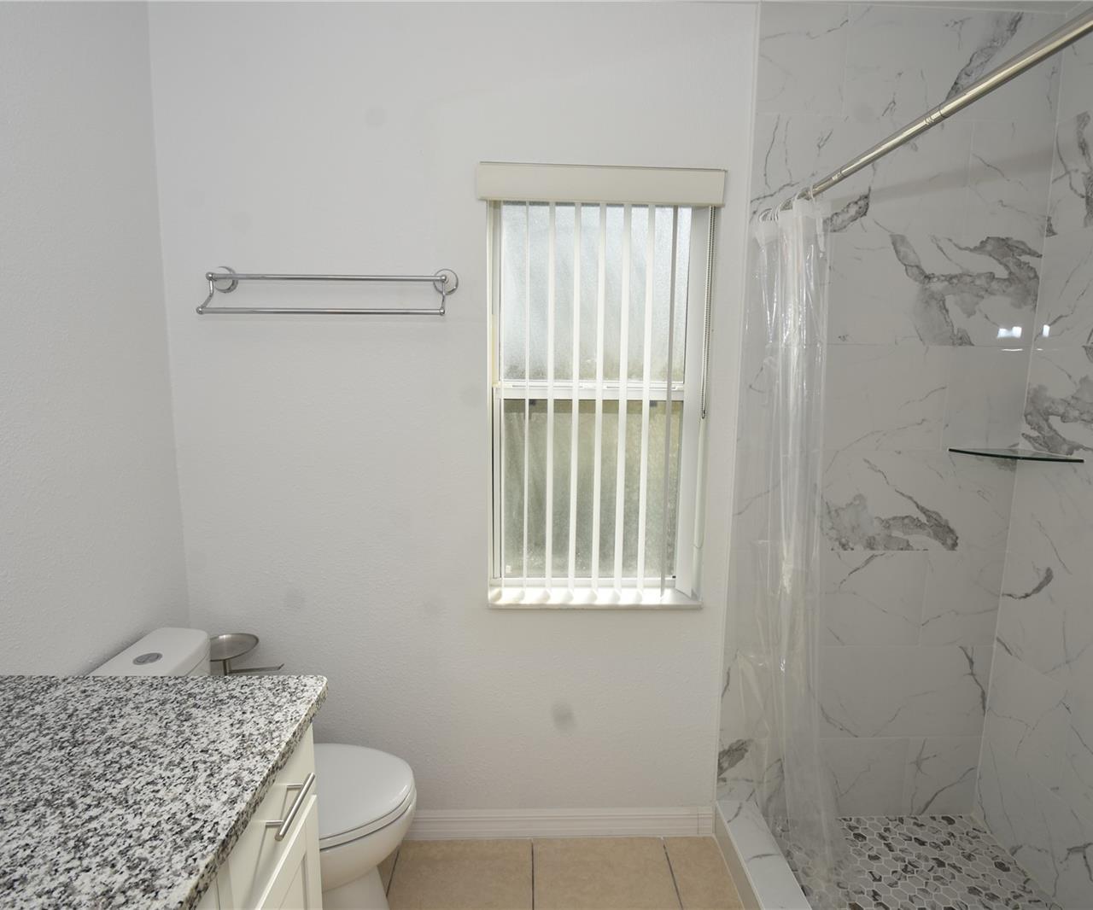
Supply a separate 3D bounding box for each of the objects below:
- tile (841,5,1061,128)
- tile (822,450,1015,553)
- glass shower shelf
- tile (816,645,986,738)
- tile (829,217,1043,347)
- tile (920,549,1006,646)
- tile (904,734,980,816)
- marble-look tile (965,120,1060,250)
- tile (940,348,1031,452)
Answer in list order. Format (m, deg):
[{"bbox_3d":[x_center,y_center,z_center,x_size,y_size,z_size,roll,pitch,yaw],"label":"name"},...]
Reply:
[{"bbox_3d":[1.106,-1.053,1.542,0.598,0.273,0.010,0,7,-2],"label":"tile"},{"bbox_3d":[1.091,0.139,1.694,0.598,0.302,0.010,0,7,-2],"label":"tile"},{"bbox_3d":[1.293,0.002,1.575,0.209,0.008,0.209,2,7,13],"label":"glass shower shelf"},{"bbox_3d":[1.097,0.741,1.781,0.598,0.299,0.011,1,7,-2],"label":"tile"},{"bbox_3d":[1.099,-0.465,1.617,0.598,0.302,0.010,0,7,-2],"label":"tile"},{"bbox_3d":[1.278,0.443,1.750,0.246,0.301,0.011,1,7,-2],"label":"tile"},{"bbox_3d":[1.270,1.028,1.821,0.244,0.271,0.011,1,7,-2],"label":"tile"},{"bbox_3d":[1.286,-0.764,1.584,0.232,0.302,0.010,0,7,-2],"label":"marble-look tile"},{"bbox_3d":[1.277,-0.162,1.661,0.234,0.302,0.010,0,7,-2],"label":"tile"}]

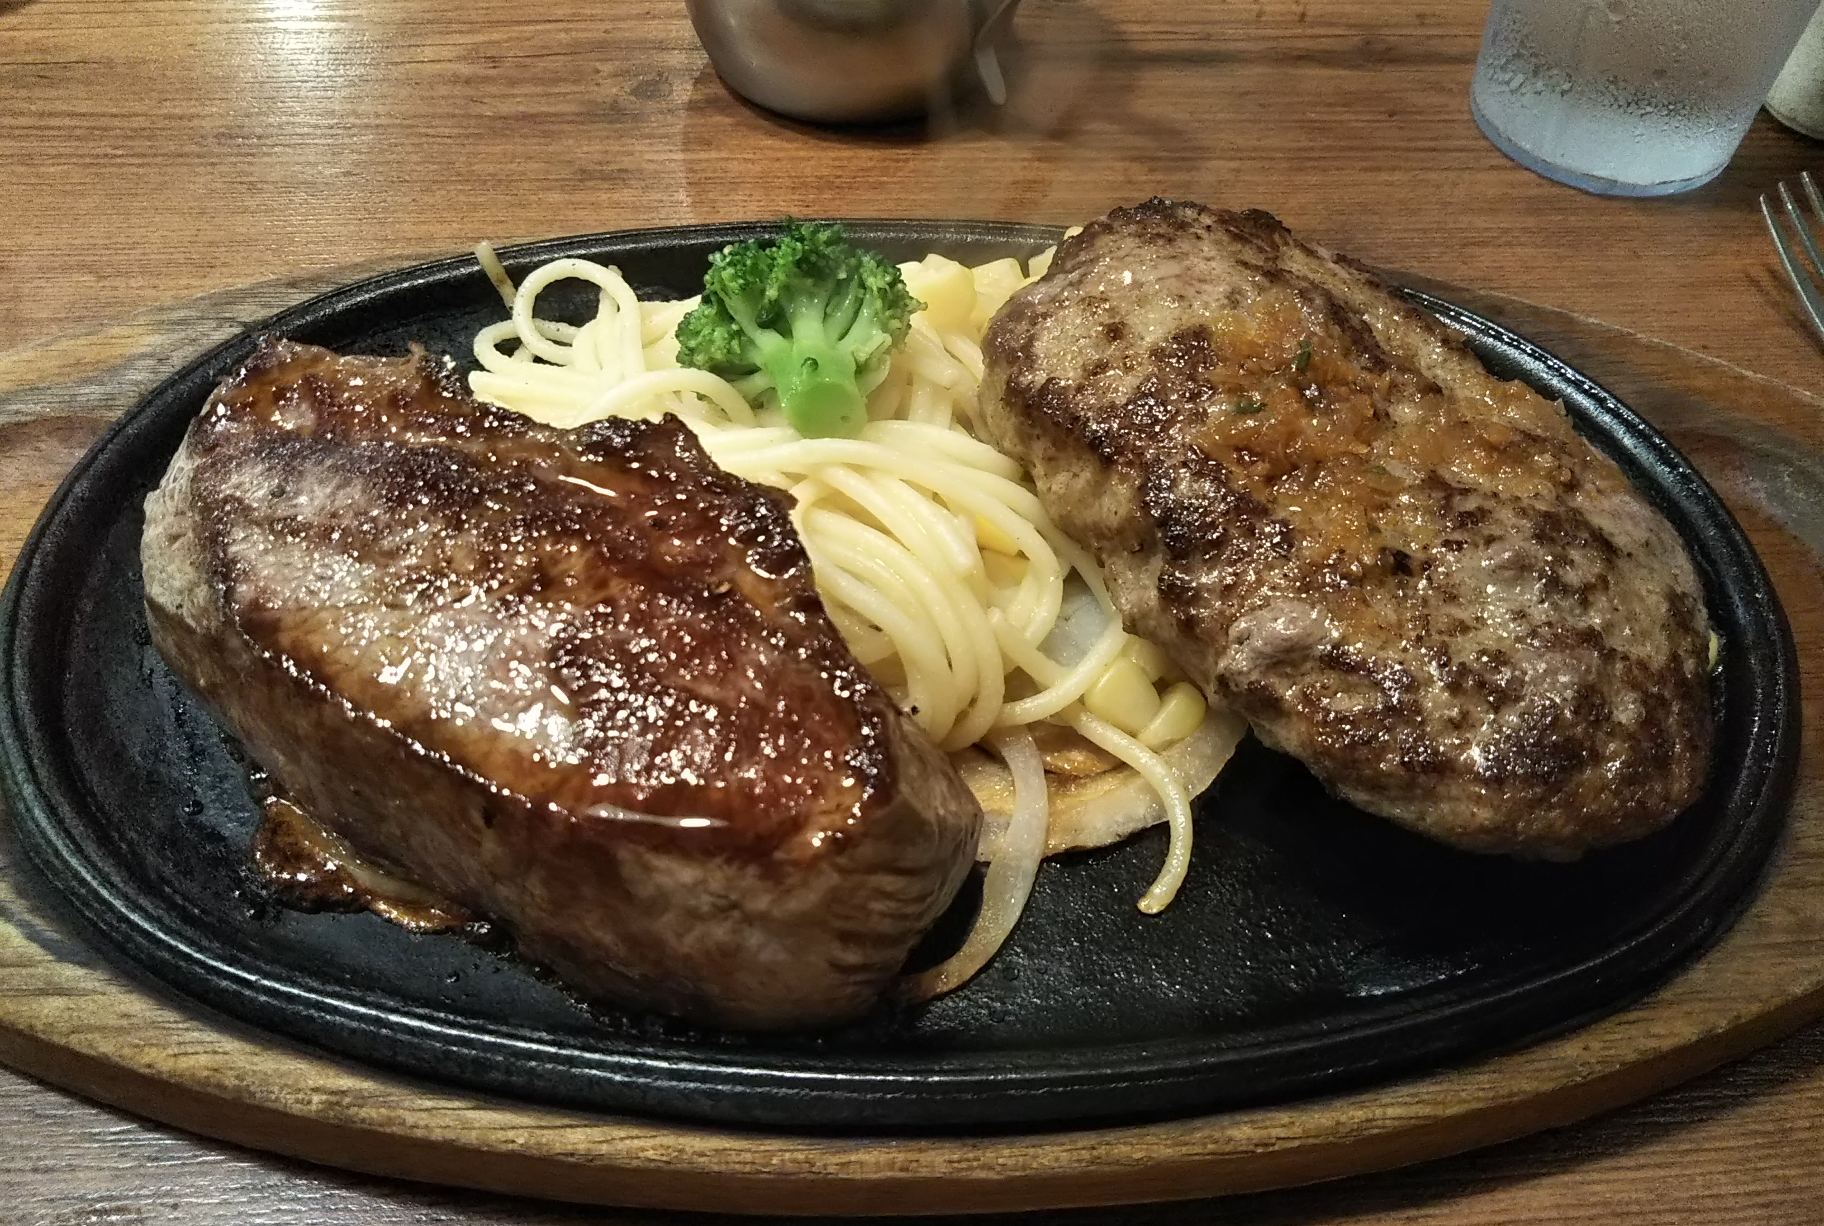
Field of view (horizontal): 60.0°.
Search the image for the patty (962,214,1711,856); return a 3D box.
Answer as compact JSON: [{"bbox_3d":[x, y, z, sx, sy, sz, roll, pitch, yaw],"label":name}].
[{"bbox_3d":[0.062,-0.018,0.239,0.073,0.034,0.130,-27,57,-19],"label":"patty"}]

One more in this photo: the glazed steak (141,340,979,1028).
[{"bbox_3d":[-0.052,0.006,0.222,0.134,0.038,0.070,31,58,22],"label":"glazed steak"}]

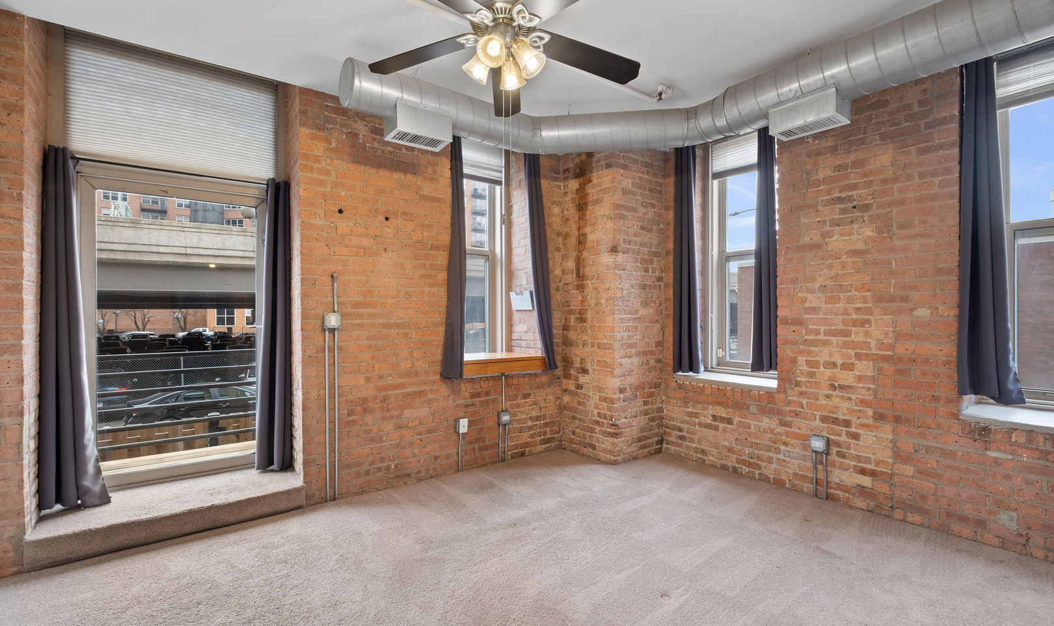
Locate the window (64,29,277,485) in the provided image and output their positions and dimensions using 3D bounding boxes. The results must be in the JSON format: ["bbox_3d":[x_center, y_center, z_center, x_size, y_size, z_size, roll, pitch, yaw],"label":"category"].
[{"bbox_3d":[-2.296,-0.290,3.116,1.129,2.820,0.130,0,0,-36],"label":"window"}]

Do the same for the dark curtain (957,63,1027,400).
[{"bbox_3d":[2.594,-0.480,2.619,0.140,1.960,0.260,0,0,-37],"label":"dark curtain"}]

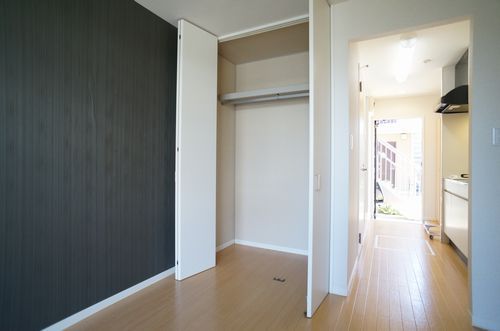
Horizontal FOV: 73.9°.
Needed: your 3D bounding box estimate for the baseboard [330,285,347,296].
[{"bbox_3d":[0.703,0.989,2.635,0.137,0.062,0.015,0,0,27],"label":"baseboard"}]

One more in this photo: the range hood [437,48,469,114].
[{"bbox_3d":[2.610,-1.020,3.990,0.620,0.640,0.670,0,0,26],"label":"range hood"}]

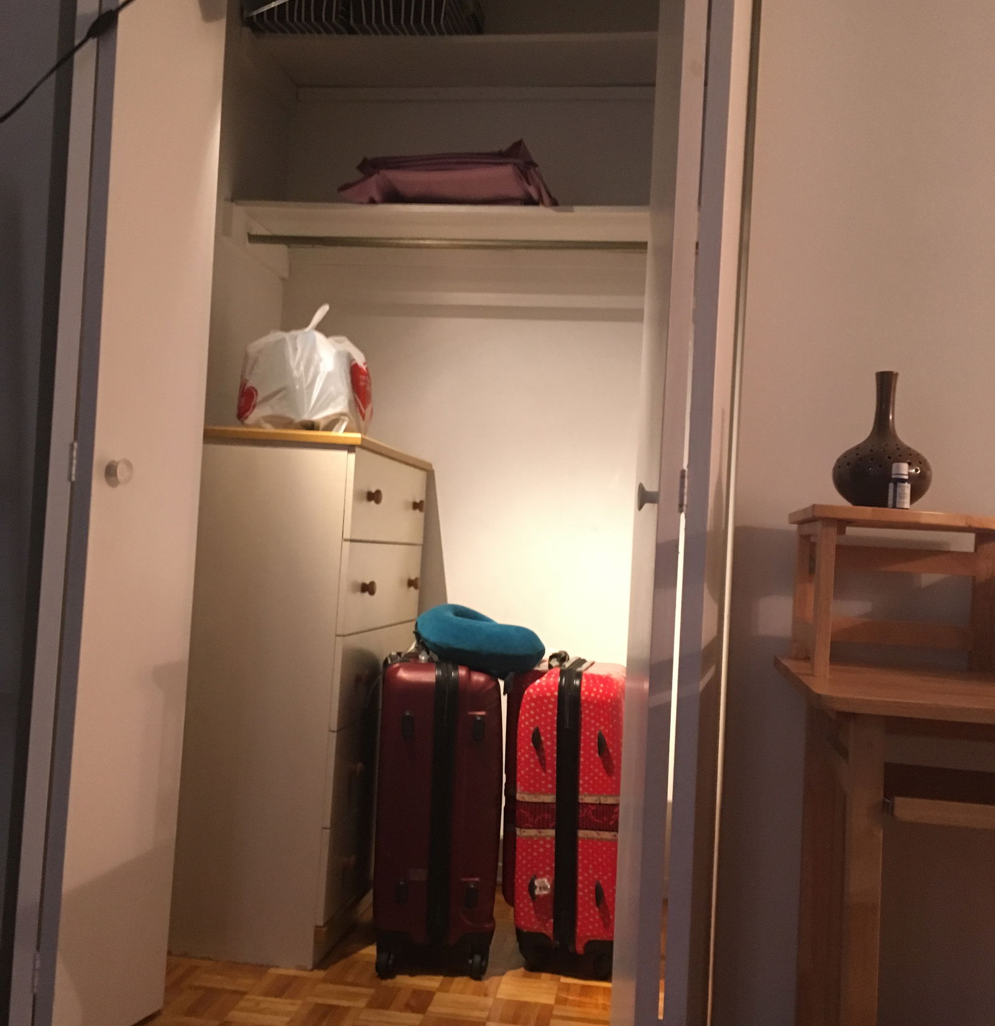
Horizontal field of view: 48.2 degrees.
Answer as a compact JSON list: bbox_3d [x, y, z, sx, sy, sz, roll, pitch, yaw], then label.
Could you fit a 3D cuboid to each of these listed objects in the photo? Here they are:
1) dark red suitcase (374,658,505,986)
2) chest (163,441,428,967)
[{"bbox_3d":[-0.132,0.653,2.562,0.270,0.665,0.430,3,-2,-2],"label":"dark red suitcase"},{"bbox_3d":[-0.472,0.402,2.741,0.415,1.134,0.730,3,-2,8],"label":"chest"}]

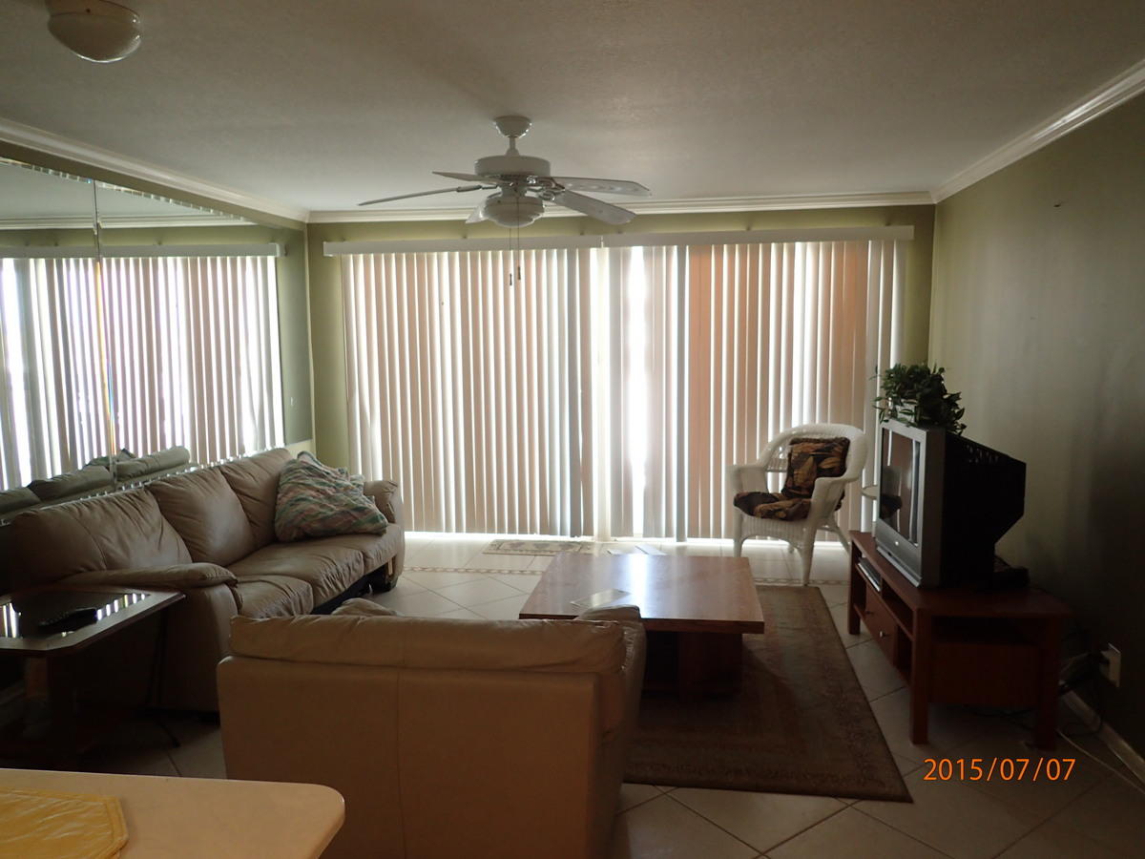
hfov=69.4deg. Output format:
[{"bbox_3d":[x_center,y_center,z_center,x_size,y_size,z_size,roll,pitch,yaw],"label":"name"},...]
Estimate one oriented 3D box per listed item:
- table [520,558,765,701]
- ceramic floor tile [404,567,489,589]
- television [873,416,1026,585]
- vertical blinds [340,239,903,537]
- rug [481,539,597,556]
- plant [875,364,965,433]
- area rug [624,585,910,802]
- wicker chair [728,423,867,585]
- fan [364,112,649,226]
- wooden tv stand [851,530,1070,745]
[{"bbox_3d":[0.333,0.897,3.718,0.950,0.420,0.920,0,7,9],"label":"table"},{"bbox_3d":[-0.826,0.947,5.257,0.410,0.010,0.410,-6,8,-36],"label":"ceramic floor tile"},{"bbox_3d":[1.586,0.273,3.438,0.460,0.610,0.660,0,7,6],"label":"television"},{"bbox_3d":[0.252,-0.238,5.818,3.870,2.020,0.090,1,7,9],"label":"vertical blinds"},{"bbox_3d":[-0.215,0.831,5.831,0.760,0.010,0.420,1,7,9],"label":"rug"},{"bbox_3d":[1.579,-0.143,3.774,0.330,0.320,0.420,0,7,9],"label":"plant"},{"bbox_3d":[0.519,1.073,3.960,1.580,0.015,2.310,0,7,9],"label":"area rug"},{"bbox_3d":[1.444,0.433,5.244,0.700,0.905,0.660,-7,9,-42],"label":"wicker chair"},{"bbox_3d":[-0.252,-1.069,3.471,1.290,0.430,1.290,0,7,9],"label":"fan"},{"bbox_3d":[1.569,0.827,3.541,0.517,0.516,1.150,0,7,7],"label":"wooden tv stand"}]

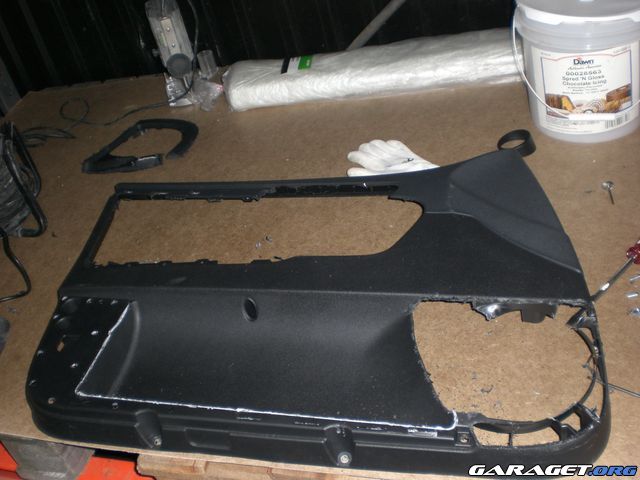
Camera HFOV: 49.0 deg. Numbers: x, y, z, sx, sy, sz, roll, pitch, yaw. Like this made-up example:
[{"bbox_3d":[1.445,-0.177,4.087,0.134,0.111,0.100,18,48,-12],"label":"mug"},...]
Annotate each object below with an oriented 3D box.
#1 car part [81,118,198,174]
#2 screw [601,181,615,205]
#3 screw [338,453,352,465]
[{"bbox_3d":[-0.444,-0.248,1.780,0.276,0.030,0.232,-2,37,17],"label":"car part"},{"bbox_3d":[0.507,-0.078,1.225,0.022,0.022,0.046,-6,48,12],"label":"screw"},{"bbox_3d":[0.033,0.279,0.891,0.016,0.018,0.016,-4,55,6],"label":"screw"}]

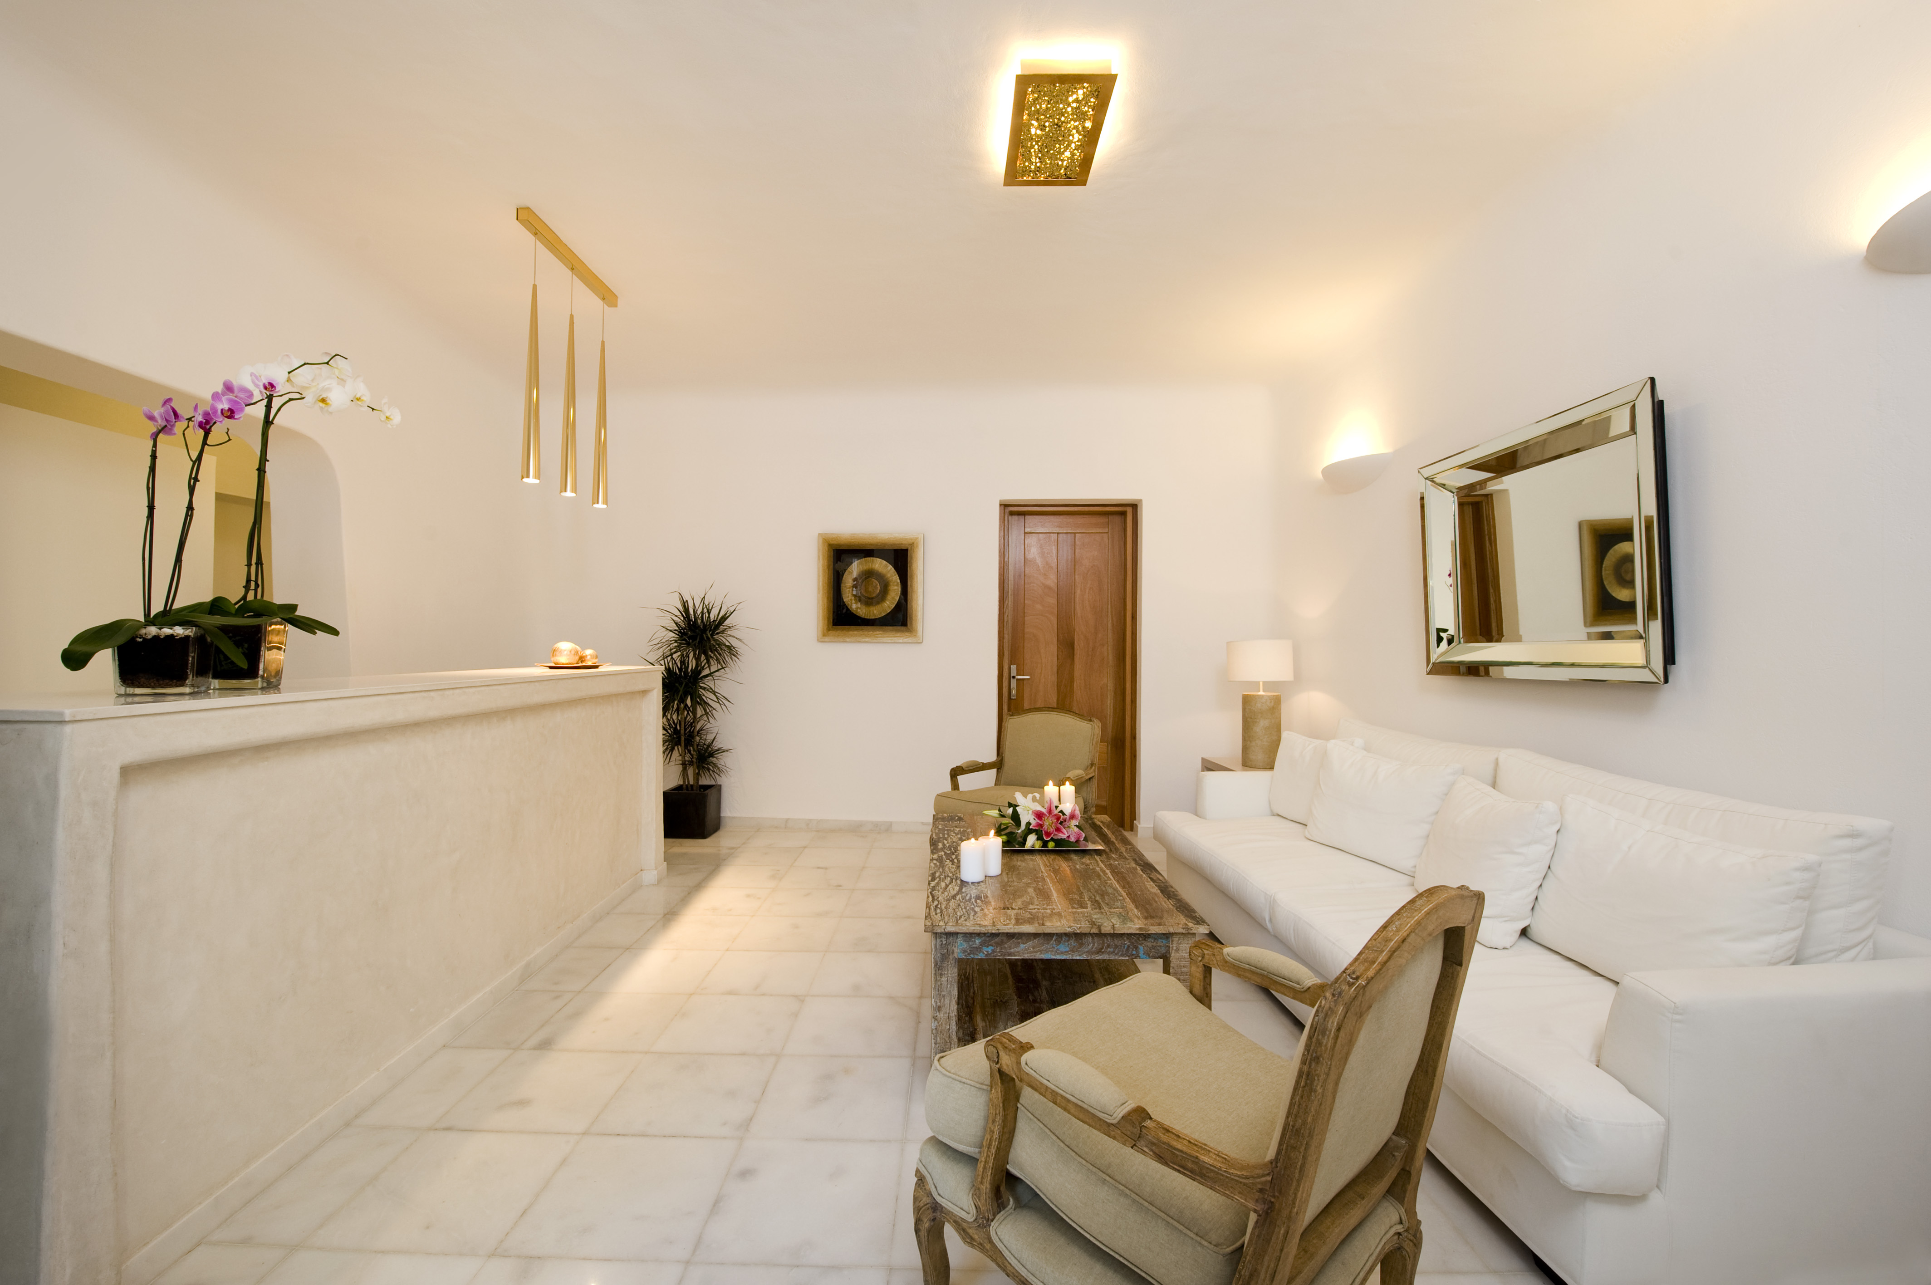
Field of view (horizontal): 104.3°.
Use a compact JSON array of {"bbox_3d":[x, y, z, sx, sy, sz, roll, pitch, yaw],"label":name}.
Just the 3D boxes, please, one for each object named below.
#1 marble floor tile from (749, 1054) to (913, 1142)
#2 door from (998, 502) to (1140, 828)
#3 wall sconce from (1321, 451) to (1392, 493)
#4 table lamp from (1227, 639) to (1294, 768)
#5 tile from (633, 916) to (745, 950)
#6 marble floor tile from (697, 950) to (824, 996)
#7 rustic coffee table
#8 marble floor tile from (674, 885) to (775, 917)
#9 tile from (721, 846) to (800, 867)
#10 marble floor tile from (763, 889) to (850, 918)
[{"bbox_3d":[-0.348,1.234,2.035,0.393,0.015,0.369,1,0,0],"label":"marble floor tile"},{"bbox_3d":[0.672,0.162,5.022,0.920,2.170,0.090,1,0,0],"label":"door"},{"bbox_3d":[1.975,-0.839,3.865,0.180,0.135,0.490,1,0,0],"label":"wall sconce"},{"bbox_3d":[1.742,0.356,4.420,0.365,0.723,0.365,1,0,0],"label":"table lamp"},{"bbox_3d":[-1.136,1.216,3.139,0.393,0.015,0.369,1,0,0],"label":"tile"},{"bbox_3d":[-0.763,1.262,2.851,0.400,0.020,0.390,1,0,0],"label":"marble floor tile"},{"bbox_3d":[0.272,1.030,2.790,0.810,0.460,1.360,1,0,-2],"label":"rustic coffee table"},{"bbox_3d":[-1.167,1.260,3.631,0.400,0.020,0.390,1,0,0],"label":"marble floor tile"},{"bbox_3d":[-1.158,1.245,4.334,0.400,0.015,0.385,1,0,0],"label":"tile"},{"bbox_3d":[-0.769,1.266,3.630,0.400,0.020,0.390,1,0,0],"label":"marble floor tile"}]

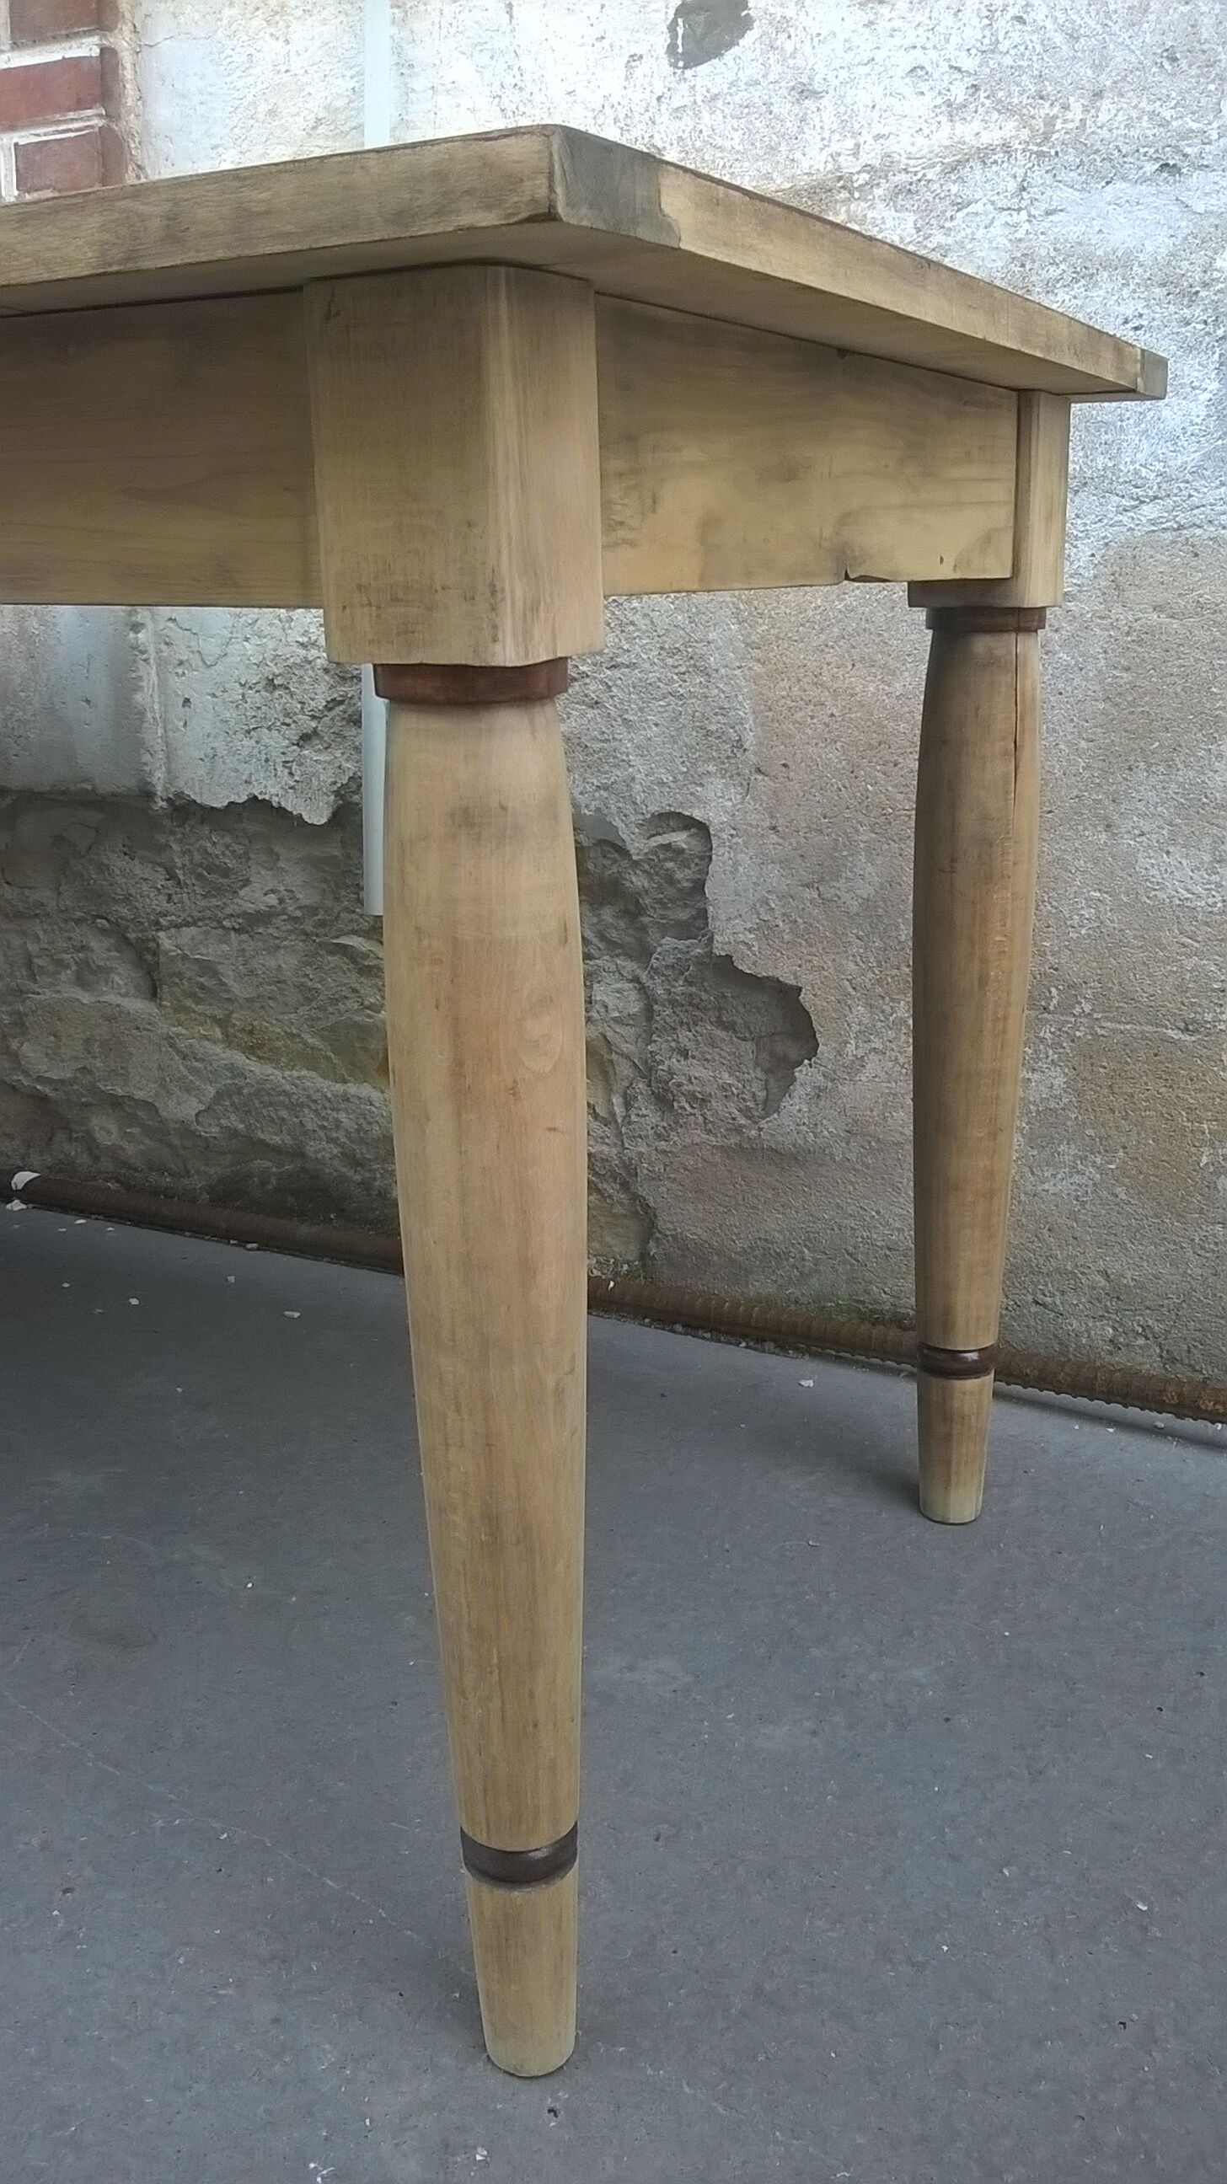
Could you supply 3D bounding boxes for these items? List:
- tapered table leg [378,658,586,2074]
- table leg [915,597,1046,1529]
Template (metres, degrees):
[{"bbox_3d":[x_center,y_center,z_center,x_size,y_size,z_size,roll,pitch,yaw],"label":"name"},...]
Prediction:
[{"bbox_3d":[-0.044,0.138,0.770,0.075,0.611,0.075,-1,15,0],"label":"tapered table leg"},{"bbox_3d":[0.234,-0.004,1.260,0.075,0.611,0.075,7,18,27],"label":"table leg"}]

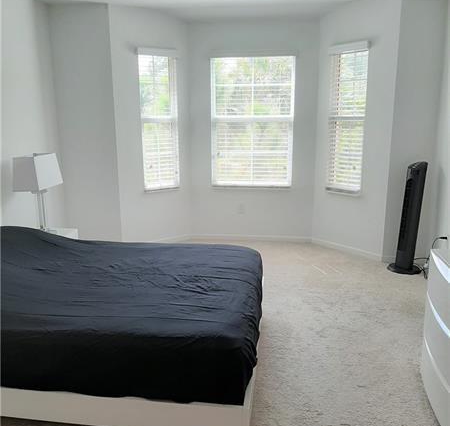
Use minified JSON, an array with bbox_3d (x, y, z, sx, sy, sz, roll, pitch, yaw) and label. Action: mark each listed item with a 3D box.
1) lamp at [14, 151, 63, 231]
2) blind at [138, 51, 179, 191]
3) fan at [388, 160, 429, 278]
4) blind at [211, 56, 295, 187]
[{"bbox_3d":[-1.564,-0.167,3.854,0.240,0.670,0.370,1,12,7],"label":"lamp"},{"bbox_3d":[-0.706,-0.983,4.918,0.469,1.475,0.070,-10,15,-37],"label":"blind"},{"bbox_3d":[1.738,0.044,4.211,0.310,1.016,0.310,-3,13,-12],"label":"fan"},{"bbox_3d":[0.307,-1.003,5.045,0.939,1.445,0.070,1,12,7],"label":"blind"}]

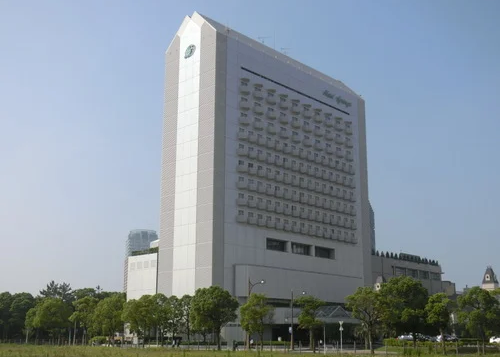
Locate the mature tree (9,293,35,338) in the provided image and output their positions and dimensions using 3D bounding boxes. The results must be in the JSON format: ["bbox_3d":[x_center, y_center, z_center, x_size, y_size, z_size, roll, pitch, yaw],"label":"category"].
[{"bbox_3d":[-44.182,27.341,127.152,5.620,9.760,5.620,5,-14,-18],"label":"mature tree"}]

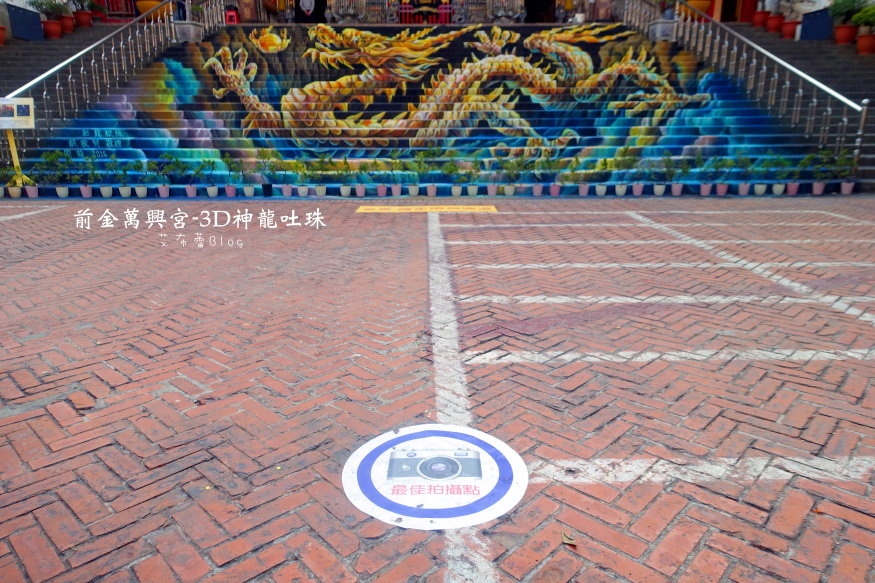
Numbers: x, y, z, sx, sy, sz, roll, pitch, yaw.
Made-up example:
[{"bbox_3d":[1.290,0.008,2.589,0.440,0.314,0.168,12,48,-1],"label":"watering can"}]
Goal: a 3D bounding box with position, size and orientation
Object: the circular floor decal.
[{"bbox_3d":[-0.006,0.519,1.713,0.540,0.010,0.540,0,16,0],"label":"circular floor decal"}]

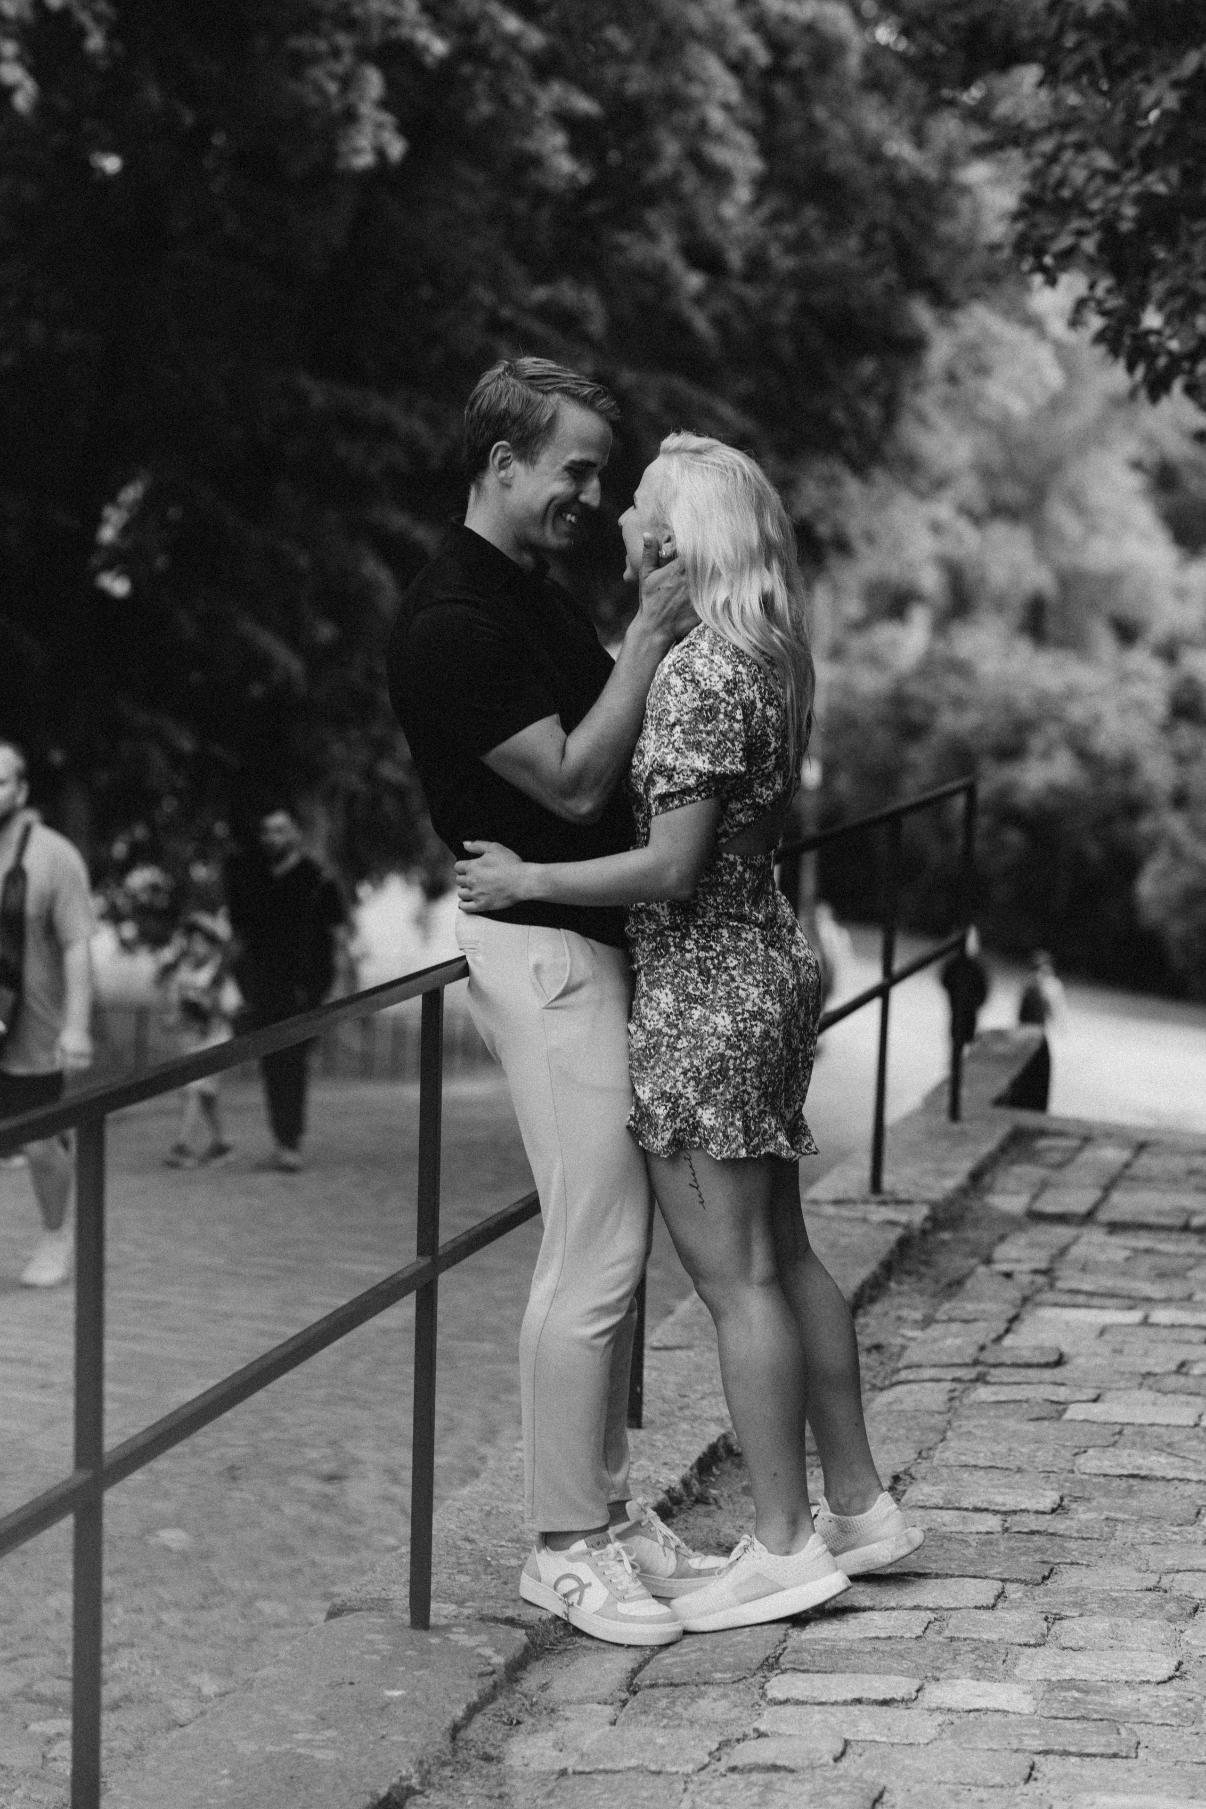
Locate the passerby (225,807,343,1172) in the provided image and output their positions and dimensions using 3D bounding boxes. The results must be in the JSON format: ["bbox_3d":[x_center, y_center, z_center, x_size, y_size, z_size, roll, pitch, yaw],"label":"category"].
[{"bbox_3d":[-1.549,0.410,20.800,0.540,1.770,0.400,3,6,16],"label":"passerby"}]

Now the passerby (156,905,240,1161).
[{"bbox_3d":[-1.979,0.660,20.900,0.370,1.250,0.400,5,7,30],"label":"passerby"}]

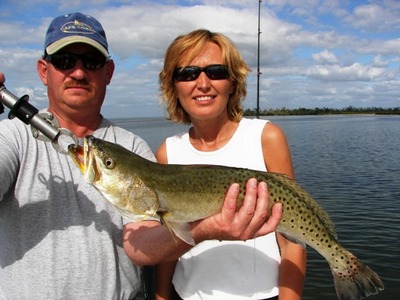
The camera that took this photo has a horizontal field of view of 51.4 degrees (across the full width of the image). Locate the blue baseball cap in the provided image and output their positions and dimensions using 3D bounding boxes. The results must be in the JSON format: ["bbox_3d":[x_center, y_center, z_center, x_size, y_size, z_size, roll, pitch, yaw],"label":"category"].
[{"bbox_3d":[-0.322,-0.302,1.080,0.168,0.122,0.265,-2,13,-19],"label":"blue baseball cap"}]

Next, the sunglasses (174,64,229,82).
[{"bbox_3d":[0.002,-0.207,1.120,0.142,0.044,0.150,-4,9,-4],"label":"sunglasses"}]

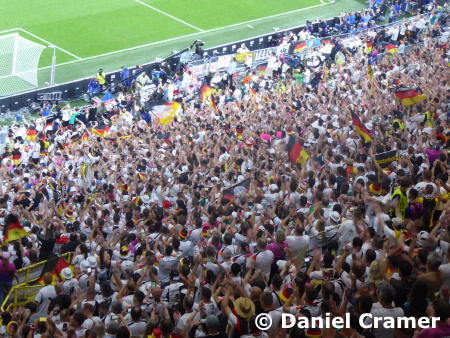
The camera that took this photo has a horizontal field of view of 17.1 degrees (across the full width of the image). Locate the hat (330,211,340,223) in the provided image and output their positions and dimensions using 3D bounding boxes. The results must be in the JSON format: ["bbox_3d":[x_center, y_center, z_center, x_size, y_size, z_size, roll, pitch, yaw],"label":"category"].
[{"bbox_3d":[2.389,1.027,32.336,0.260,0.160,0.260,15,28,-19],"label":"hat"}]

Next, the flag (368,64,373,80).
[{"bbox_3d":[6.984,-4.632,71.797,0.270,0.800,0.150,10,24,0],"label":"flag"}]

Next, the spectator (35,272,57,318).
[{"bbox_3d":[-4.191,3.164,34.568,0.550,1.780,0.350,-2,27,-25],"label":"spectator"}]

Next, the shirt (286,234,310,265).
[{"bbox_3d":[1.533,1.658,31.201,0.510,0.700,0.300,6,25,-9],"label":"shirt"}]

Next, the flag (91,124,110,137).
[{"bbox_3d":[-5.602,-1.710,67.300,1.000,0.600,0.250,7,25,-7],"label":"flag"}]

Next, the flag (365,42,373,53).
[{"bbox_3d":[8.234,-7.000,85.828,0.480,0.600,0.200,12,24,4],"label":"flag"}]

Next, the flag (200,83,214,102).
[{"bbox_3d":[-0.825,-3.606,70.500,0.660,0.900,0.300,10,24,0],"label":"flag"}]

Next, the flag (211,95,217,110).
[{"bbox_3d":[-0.535,-3.094,69.594,0.270,0.800,0.150,10,24,0],"label":"flag"}]

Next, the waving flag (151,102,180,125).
[{"bbox_3d":[-2.562,-2.430,65.500,1.350,1.000,0.400,7,25,-7],"label":"waving flag"}]

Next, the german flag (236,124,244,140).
[{"bbox_3d":[0.519,-1.223,50.119,0.270,0.550,0.150,10,24,0],"label":"german flag"}]

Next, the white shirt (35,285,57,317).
[{"bbox_3d":[-4.121,3.013,34.536,0.480,0.700,0.280,-1,26,-23],"label":"white shirt"}]

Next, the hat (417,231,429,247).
[{"bbox_3d":[3.250,1.139,24.517,0.260,0.170,0.270,-12,32,-40],"label":"hat"}]

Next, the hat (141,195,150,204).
[{"bbox_3d":[-2.470,0.948,46.470,0.270,0.140,0.290,8,24,-4],"label":"hat"}]

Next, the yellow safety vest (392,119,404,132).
[{"bbox_3d":[5.612,-1.375,48.384,0.300,0.600,0.450,27,29,33],"label":"yellow safety vest"}]

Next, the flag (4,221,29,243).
[{"bbox_3d":[-5.645,1.692,40.500,0.660,0.580,0.250,10,24,0],"label":"flag"}]

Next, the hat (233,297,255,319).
[{"bbox_3d":[0.323,2.243,24.132,0.350,0.140,0.360,-2,50,-9],"label":"hat"}]

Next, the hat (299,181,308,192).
[{"bbox_3d":[2.140,0.477,40.775,0.220,0.160,0.230,-12,32,-40],"label":"hat"}]

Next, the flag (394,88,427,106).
[{"bbox_3d":[5.792,-2.245,46.961,1.100,0.550,0.350,13,24,6],"label":"flag"}]

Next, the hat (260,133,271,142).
[{"bbox_3d":[1.435,-1.116,53.000,0.300,0.180,0.320,5,25,-12],"label":"hat"}]

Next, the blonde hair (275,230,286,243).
[{"bbox_3d":[1.139,1.373,30.427,0.200,0.260,0.230,5,25,-11],"label":"blonde hair"}]

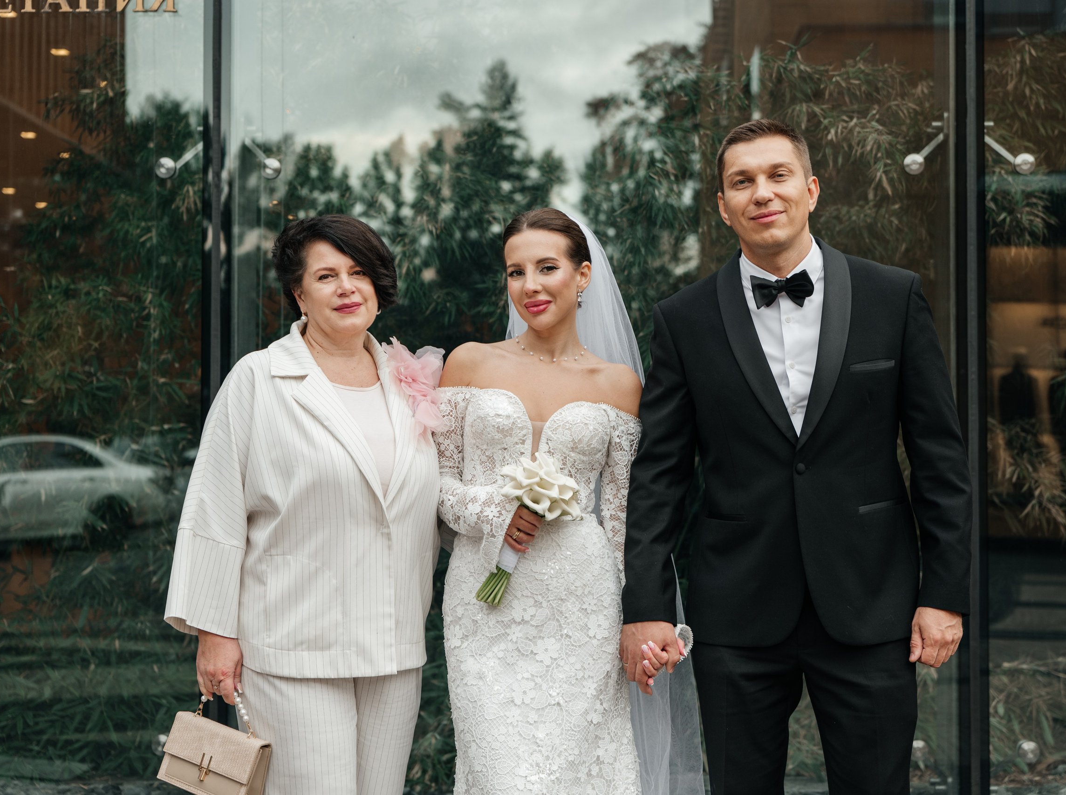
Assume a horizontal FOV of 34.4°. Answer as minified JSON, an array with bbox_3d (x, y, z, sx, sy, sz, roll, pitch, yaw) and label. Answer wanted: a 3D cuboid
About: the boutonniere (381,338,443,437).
[{"bbox_3d":[-0.214,-0.022,3.080,0.120,0.170,0.090,1,-2,-19],"label":"boutonniere"}]

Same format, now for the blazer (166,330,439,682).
[{"bbox_3d":[-0.410,0.186,3.140,0.525,0.635,0.310,1,-2,-20],"label":"blazer"}]

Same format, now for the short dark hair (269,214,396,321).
[{"bbox_3d":[-0.359,-0.235,3.120,0.215,0.195,0.220,-4,-6,-16],"label":"short dark hair"}]

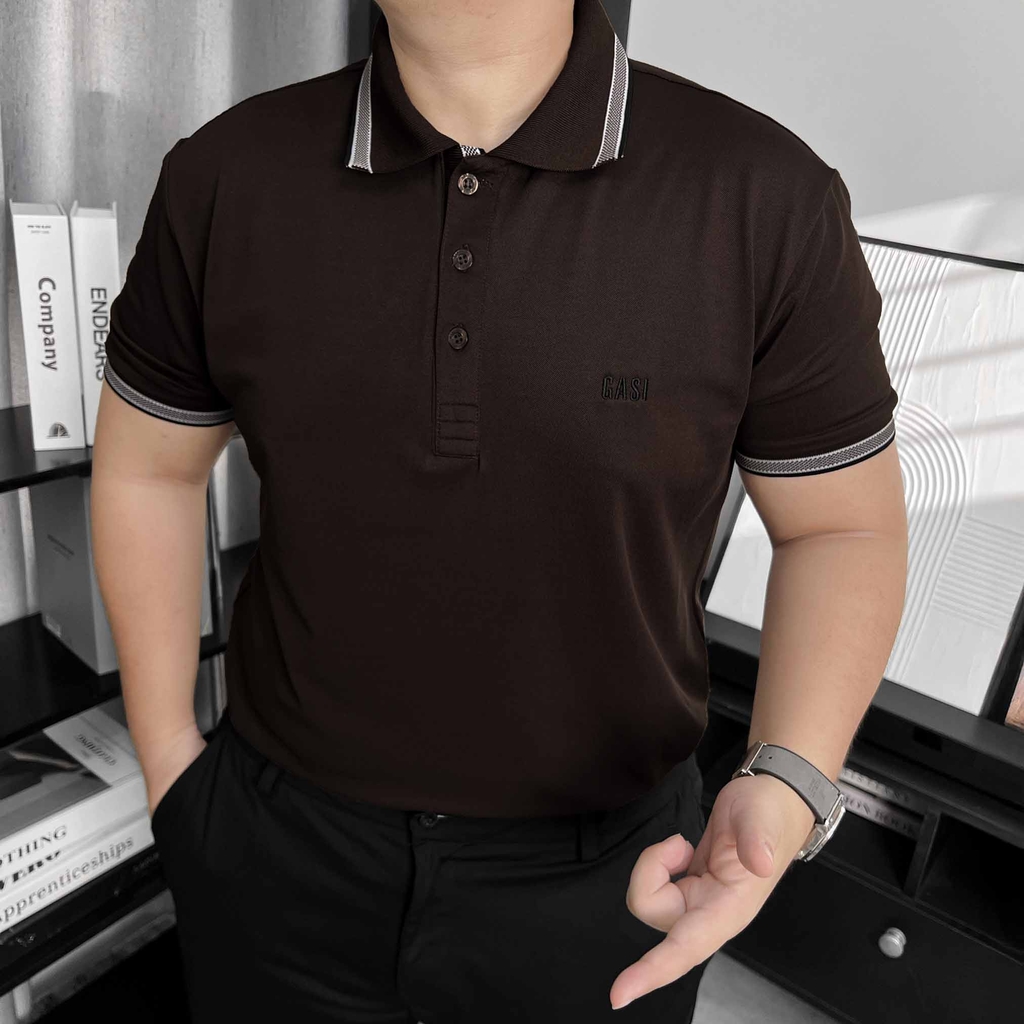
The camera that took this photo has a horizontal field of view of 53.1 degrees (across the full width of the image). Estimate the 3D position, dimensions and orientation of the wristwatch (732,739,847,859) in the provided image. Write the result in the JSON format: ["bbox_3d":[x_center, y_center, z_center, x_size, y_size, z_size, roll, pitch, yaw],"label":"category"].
[{"bbox_3d":[0.167,0.176,0.630,0.067,0.066,0.041,39,57,14],"label":"wristwatch"}]

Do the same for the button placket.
[{"bbox_3d":[-0.029,-0.130,0.650,0.032,0.193,0.020,5,5,5],"label":"button placket"}]

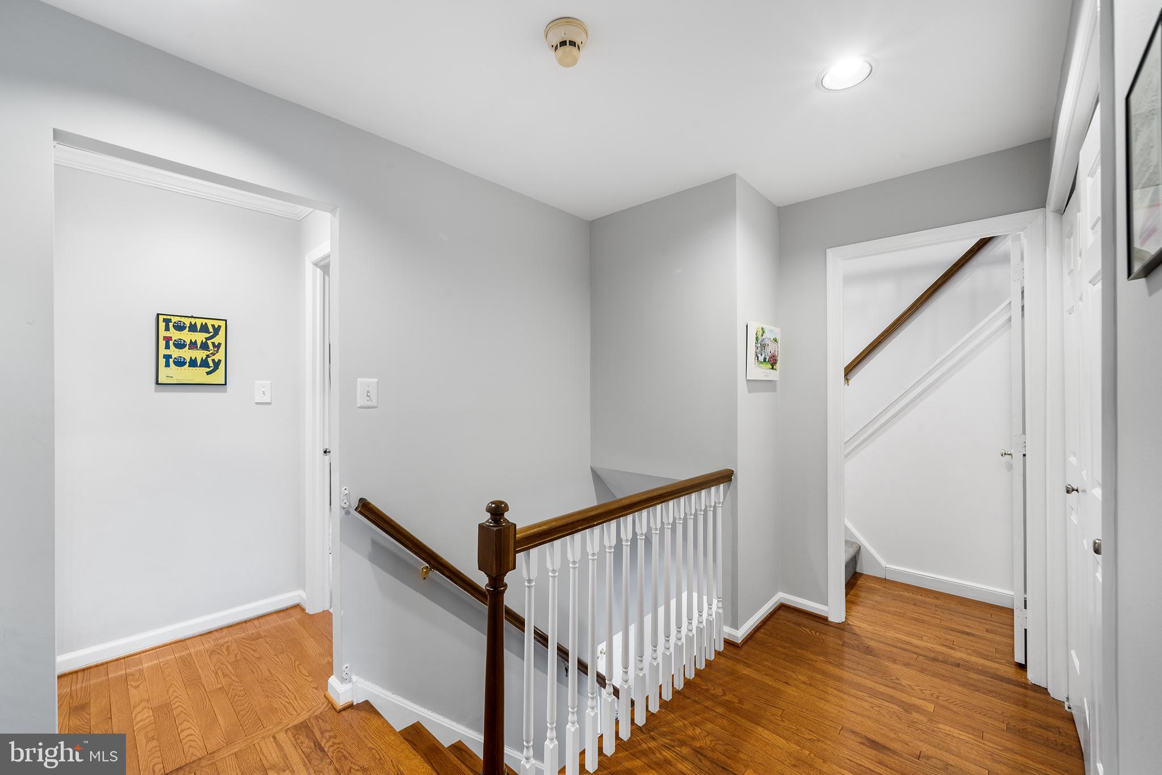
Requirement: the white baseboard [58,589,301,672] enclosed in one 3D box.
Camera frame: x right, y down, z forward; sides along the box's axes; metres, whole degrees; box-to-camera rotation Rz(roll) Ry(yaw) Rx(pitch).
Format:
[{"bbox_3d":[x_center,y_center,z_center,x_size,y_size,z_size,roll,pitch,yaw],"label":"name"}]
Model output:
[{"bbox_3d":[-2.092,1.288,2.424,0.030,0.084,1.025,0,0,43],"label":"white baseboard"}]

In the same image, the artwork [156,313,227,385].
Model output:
[{"bbox_3d":[-2.094,-0.195,2.437,0.022,0.371,0.289,0,0,43],"label":"artwork"}]

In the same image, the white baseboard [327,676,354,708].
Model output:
[{"bbox_3d":[-1.026,1.280,1.925,0.130,0.084,0.068,0,0,43],"label":"white baseboard"}]

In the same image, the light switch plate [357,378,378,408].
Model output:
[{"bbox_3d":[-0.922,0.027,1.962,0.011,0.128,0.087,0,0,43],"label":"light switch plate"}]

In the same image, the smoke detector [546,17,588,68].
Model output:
[{"bbox_3d":[-0.044,-1.068,1.423,0.132,0.090,0.132,0,0,-2],"label":"smoke detector"}]

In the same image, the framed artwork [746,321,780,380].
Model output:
[{"bbox_3d":[1.040,-0.198,2.574,0.020,0.314,0.460,0,0,43],"label":"framed artwork"}]

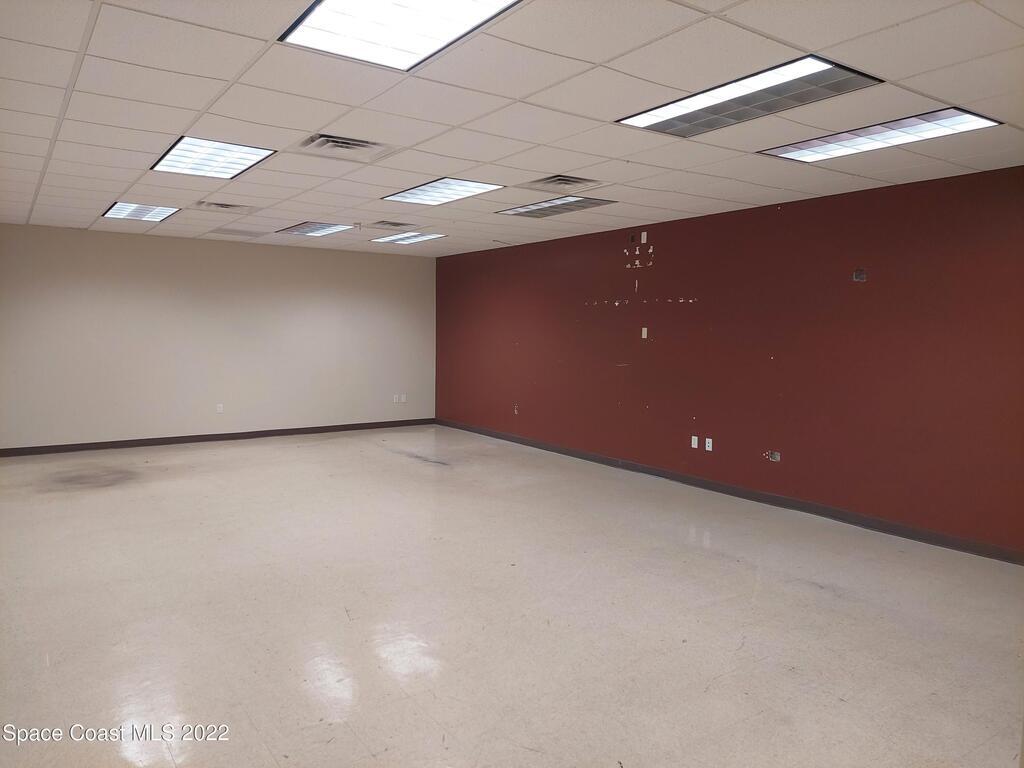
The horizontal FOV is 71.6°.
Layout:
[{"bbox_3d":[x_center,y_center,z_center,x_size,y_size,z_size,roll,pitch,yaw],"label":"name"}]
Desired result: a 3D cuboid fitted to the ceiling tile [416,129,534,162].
[{"bbox_3d":[-0.244,-1.519,4.517,0.598,0.020,0.598,-3,6,-35],"label":"ceiling tile"}]

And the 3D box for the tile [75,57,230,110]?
[{"bbox_3d":[-1.760,-1.458,3.453,0.598,0.020,0.598,-3,6,-35],"label":"tile"}]

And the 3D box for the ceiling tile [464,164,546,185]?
[{"bbox_3d":[-0.095,-1.586,5.364,0.598,0.020,0.598,-3,6,-35],"label":"ceiling tile"}]

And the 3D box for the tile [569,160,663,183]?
[{"bbox_3d":[0.762,-1.571,5.194,0.597,0.030,0.597,-3,6,-35],"label":"tile"}]

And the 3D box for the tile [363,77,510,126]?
[{"bbox_3d":[-0.387,-1.434,3.609,0.600,0.020,0.600,-3,6,-35],"label":"tile"}]

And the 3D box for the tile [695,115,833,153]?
[{"bbox_3d":[1.478,-1.485,4.200,0.597,0.030,0.597,-3,6,-35],"label":"tile"}]

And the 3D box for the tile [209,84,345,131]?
[{"bbox_3d":[-1.251,-1.477,3.812,0.598,0.020,0.598,-3,6,-35],"label":"tile"}]

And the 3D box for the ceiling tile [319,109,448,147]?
[{"bbox_3d":[-0.745,-1.502,4.146,0.597,0.030,0.597,-3,6,-35],"label":"ceiling tile"}]

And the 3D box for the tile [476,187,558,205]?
[{"bbox_3d":[0.047,-1.647,6.152,0.600,0.020,0.600,-3,6,-35],"label":"tile"}]

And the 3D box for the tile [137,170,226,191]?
[{"bbox_3d":[-2.649,-1.642,5.734,0.600,0.020,0.600,-3,6,-35],"label":"tile"}]

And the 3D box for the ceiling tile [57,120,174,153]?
[{"bbox_3d":[-2.441,-1.525,4.391,0.600,0.020,0.600,-3,6,-35],"label":"ceiling tile"}]

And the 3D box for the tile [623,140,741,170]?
[{"bbox_3d":[1.120,-1.528,4.706,0.597,0.030,0.597,-3,6,-35],"label":"tile"}]

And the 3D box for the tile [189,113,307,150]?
[{"bbox_3d":[-1.590,-1.503,4.248,0.600,0.020,0.600,-3,6,-35],"label":"tile"}]

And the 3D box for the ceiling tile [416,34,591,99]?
[{"bbox_3d":[-0.043,-1.412,3.150,0.597,0.030,0.597,-3,6,-35],"label":"ceiling tile"}]

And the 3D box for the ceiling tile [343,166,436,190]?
[{"bbox_3d":[-0.944,-1.617,5.514,0.597,0.030,0.597,-3,6,-35],"label":"ceiling tile"}]

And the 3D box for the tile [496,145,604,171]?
[{"bbox_3d":[0.257,-1.542,4.867,0.598,0.020,0.598,-3,6,-35],"label":"tile"}]

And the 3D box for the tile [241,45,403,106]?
[{"bbox_3d":[-0.885,-1.409,3.257,0.600,0.020,0.600,-3,6,-35],"label":"tile"}]

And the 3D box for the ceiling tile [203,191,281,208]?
[{"bbox_3d":[-2.509,-1.733,6.627,0.597,0.030,0.597,-3,6,-35],"label":"ceiling tile"}]

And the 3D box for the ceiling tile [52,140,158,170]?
[{"bbox_3d":[-2.824,-1.594,4.937,0.598,0.020,0.598,-3,6,-35],"label":"ceiling tile"}]

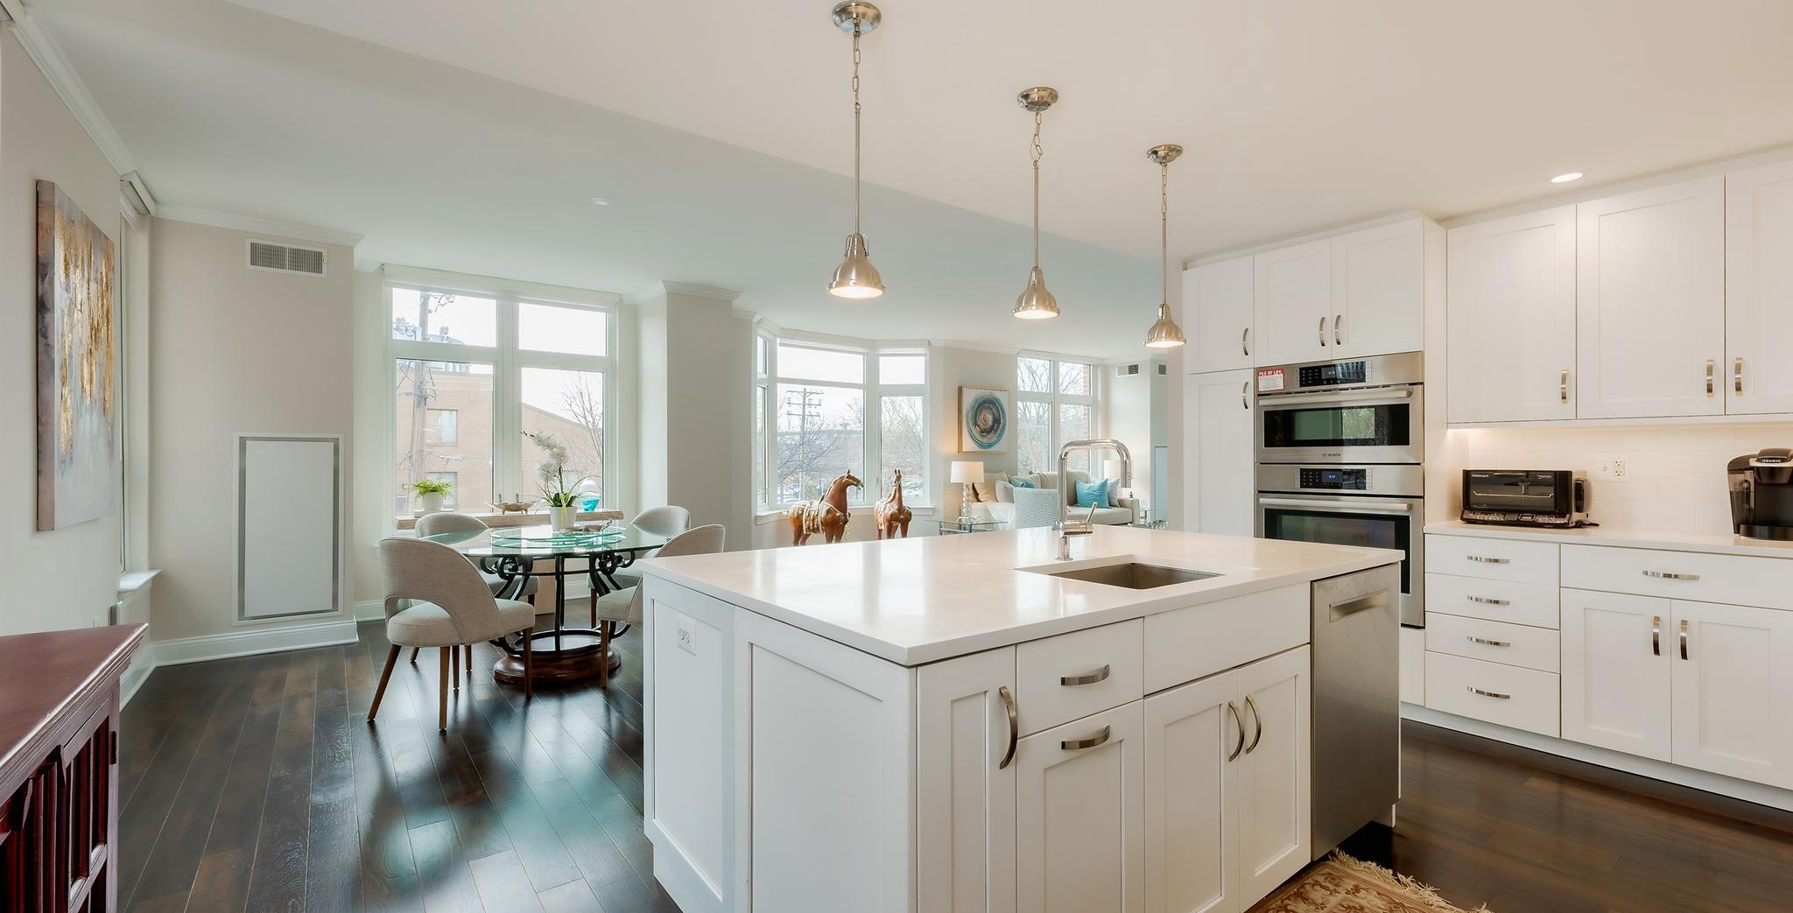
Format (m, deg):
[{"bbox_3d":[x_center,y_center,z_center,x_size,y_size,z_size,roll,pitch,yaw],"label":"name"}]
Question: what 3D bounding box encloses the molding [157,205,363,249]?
[{"bbox_3d":[-3.931,-1.422,4.338,0.975,0.080,0.065,0,0,-36],"label":"molding"}]

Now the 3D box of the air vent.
[{"bbox_3d":[-3.859,-1.248,4.419,0.386,0.186,0.020,0,0,-36],"label":"air vent"}]

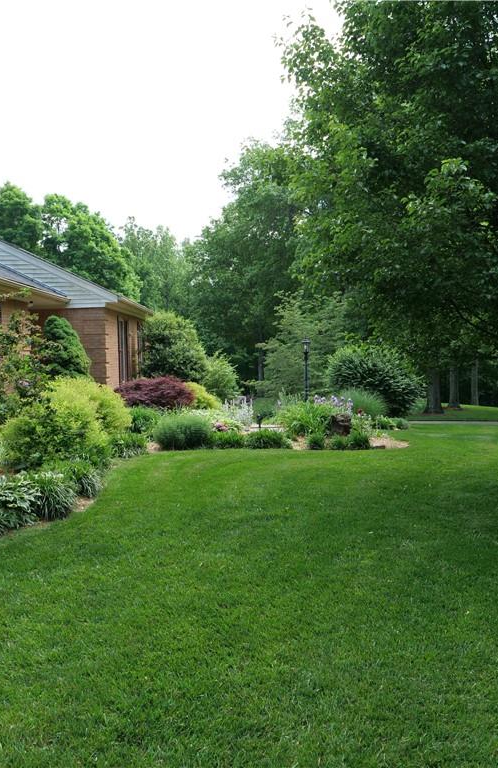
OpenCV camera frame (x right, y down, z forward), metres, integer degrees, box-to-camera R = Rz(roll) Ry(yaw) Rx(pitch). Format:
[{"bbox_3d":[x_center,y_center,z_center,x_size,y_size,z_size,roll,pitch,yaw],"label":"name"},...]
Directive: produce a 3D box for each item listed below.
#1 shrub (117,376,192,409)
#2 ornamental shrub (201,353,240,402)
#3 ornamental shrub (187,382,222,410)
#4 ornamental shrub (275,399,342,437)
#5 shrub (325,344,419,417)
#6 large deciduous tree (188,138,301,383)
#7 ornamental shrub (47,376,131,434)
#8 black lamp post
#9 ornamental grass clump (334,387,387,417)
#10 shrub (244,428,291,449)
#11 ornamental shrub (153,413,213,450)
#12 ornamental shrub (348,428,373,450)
[{"bbox_3d":[-1.996,0.406,15.000,1.650,1.000,1.500,0,3,0],"label":"shrub"},{"bbox_3d":[-0.735,0.009,18.300,1.050,1.500,1.050,0,3,0],"label":"ornamental shrub"},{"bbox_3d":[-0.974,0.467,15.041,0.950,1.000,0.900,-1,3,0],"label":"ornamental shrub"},{"bbox_3d":[1.148,0.613,13.700,1.250,0.700,1.050,0,3,0],"label":"ornamental shrub"},{"bbox_3d":[3.134,-0.068,17.822,2.400,1.844,2.200,-1,3,0],"label":"shrub"},{"bbox_3d":[0.629,-6.747,41.716,8.600,14.886,8.000,-1,3,0],"label":"large deciduous tree"},{"bbox_3d":[-2.419,0.521,10.700,1.300,1.150,1.250,0,3,0],"label":"ornamental shrub"},{"bbox_3d":[1.417,-0.168,17.200,0.220,1.950,0.220,0,3,0],"label":"black lamp post"},{"bbox_3d":[2.261,0.515,14.246,1.030,0.851,0.950,-1,3,0],"label":"ornamental grass clump"},{"bbox_3d":[0.307,0.905,11.660,0.780,0.350,0.600,-1,3,0],"label":"shrub"},{"bbox_3d":[-1.082,0.786,11.803,0.970,0.626,0.900,-1,3,0],"label":"ornamental shrub"},{"bbox_3d":[1.794,0.889,11.410,0.410,0.348,0.380,-1,3,0],"label":"ornamental shrub"}]

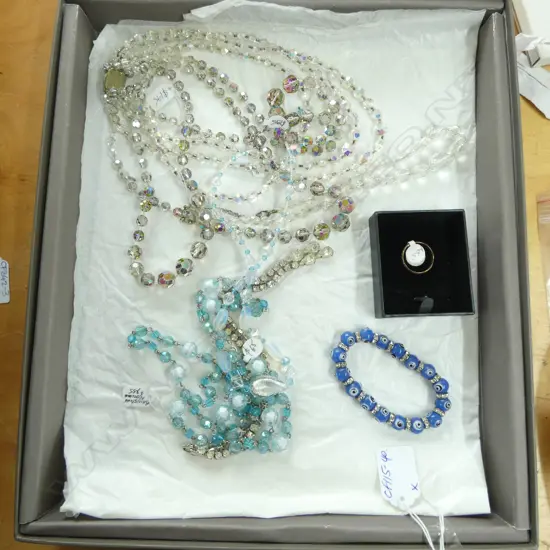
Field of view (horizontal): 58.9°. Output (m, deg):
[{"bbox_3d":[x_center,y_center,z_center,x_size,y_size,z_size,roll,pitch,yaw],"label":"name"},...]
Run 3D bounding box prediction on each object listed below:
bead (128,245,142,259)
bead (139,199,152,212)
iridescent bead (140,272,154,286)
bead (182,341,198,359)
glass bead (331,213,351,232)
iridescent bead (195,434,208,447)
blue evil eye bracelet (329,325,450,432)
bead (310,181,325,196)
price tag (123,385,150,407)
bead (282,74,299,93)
[{"bbox_3d":[-0.097,-0.016,0.340,0.010,0.010,0.010,1,82,2],"label":"bead"},{"bbox_3d":[-0.085,-0.045,0.320,0.008,0.008,0.008,0,81,0],"label":"bead"},{"bbox_3d":[-0.082,0.003,0.313,0.009,0.009,0.009,1,83,0],"label":"iridescent bead"},{"bbox_3d":[-0.053,0.048,0.306,0.010,0.010,0.010,0,82,0],"label":"bead"},{"bbox_3d":[0.043,-0.034,0.318,0.012,0.012,0.012,0,81,0],"label":"glass bead"},{"bbox_3d":[-0.045,0.101,0.298,0.008,0.008,0.008,1,83,0],"label":"iridescent bead"},{"bbox_3d":[0.076,0.071,0.323,0.085,0.010,0.051,34,85,6],"label":"blue evil eye bracelet"},{"bbox_3d":[0.027,-0.055,0.312,0.009,0.009,0.009,0,82,0],"label":"bead"},{"bbox_3d":[-0.087,0.076,0.305,0.017,0.001,0.012,7,82,1],"label":"price tag"},{"bbox_3d":[0.010,-0.126,0.322,0.011,0.011,0.011,0,82,0],"label":"bead"}]

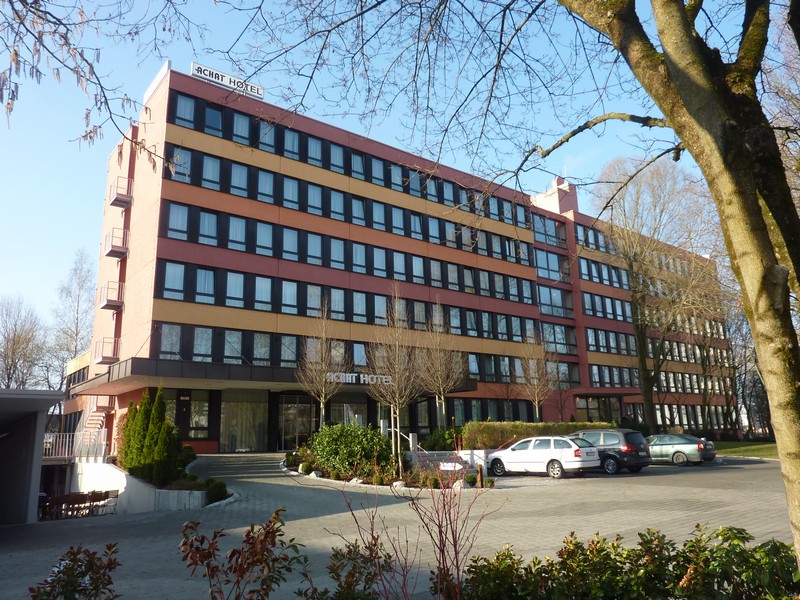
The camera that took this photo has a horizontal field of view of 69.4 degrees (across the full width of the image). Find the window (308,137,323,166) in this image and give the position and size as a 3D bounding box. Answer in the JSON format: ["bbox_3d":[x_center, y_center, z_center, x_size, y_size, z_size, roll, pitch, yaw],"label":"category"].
[{"bbox_3d":[-4.711,-8.218,32.222,0.831,1.632,0.120,9,-18,-36],"label":"window"}]

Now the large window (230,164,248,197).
[{"bbox_3d":[-8.023,-5.992,28.988,0.831,1.632,0.120,9,-18,-36],"label":"large window"}]

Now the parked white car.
[{"bbox_3d":[5.548,6.209,22.886,1.770,1.470,4.570,11,-19,-42],"label":"parked white car"}]

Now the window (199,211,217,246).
[{"bbox_3d":[-9.414,-3.520,28.501,0.950,1.710,0.150,9,-18,-37],"label":"window"}]

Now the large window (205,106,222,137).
[{"bbox_3d":[-10.062,-9.704,31.286,0.960,1.820,0.120,9,-18,-37],"label":"large window"}]

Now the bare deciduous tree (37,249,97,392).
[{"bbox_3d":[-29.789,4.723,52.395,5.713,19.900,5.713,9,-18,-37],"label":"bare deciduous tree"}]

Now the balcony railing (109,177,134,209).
[{"bbox_3d":[-16.598,-6.390,34.484,0.868,1.209,1.798,9,-18,-37],"label":"balcony railing"}]

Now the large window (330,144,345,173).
[{"bbox_3d":[-3.577,-8.040,33.065,0.831,1.632,0.120,9,-18,-36],"label":"large window"}]

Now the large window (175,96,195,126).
[{"bbox_3d":[-10.578,-9.270,28.515,0.900,1.692,0.120,9,-18,-36],"label":"large window"}]

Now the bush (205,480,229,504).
[{"bbox_3d":[-5.018,5.264,15.800,0.656,0.620,0.656,9,-18,-37],"label":"bush"}]

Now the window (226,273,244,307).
[{"bbox_3d":[-8.003,-0.475,28.111,0.900,1.692,0.120,9,-18,-36],"label":"window"}]

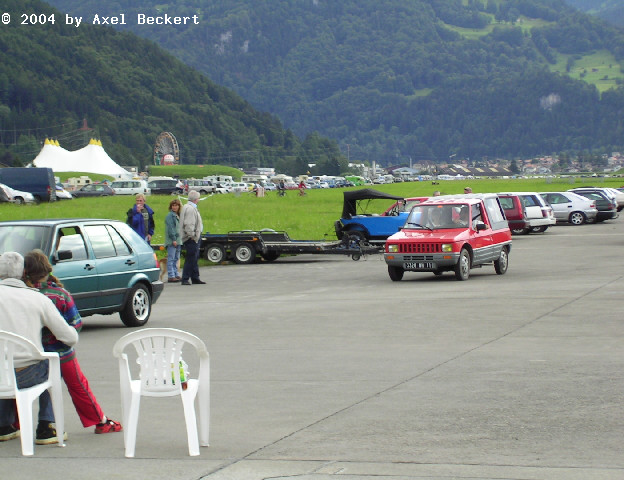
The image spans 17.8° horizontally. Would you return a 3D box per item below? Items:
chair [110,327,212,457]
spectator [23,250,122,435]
[{"bbox_3d":[-0.967,0.958,12.870,0.590,0.810,0.550,0,2,-3],"label":"chair"},{"bbox_3d":[-1.610,0.685,13.400,0.600,1.260,0.550,0,2,0],"label":"spectator"}]

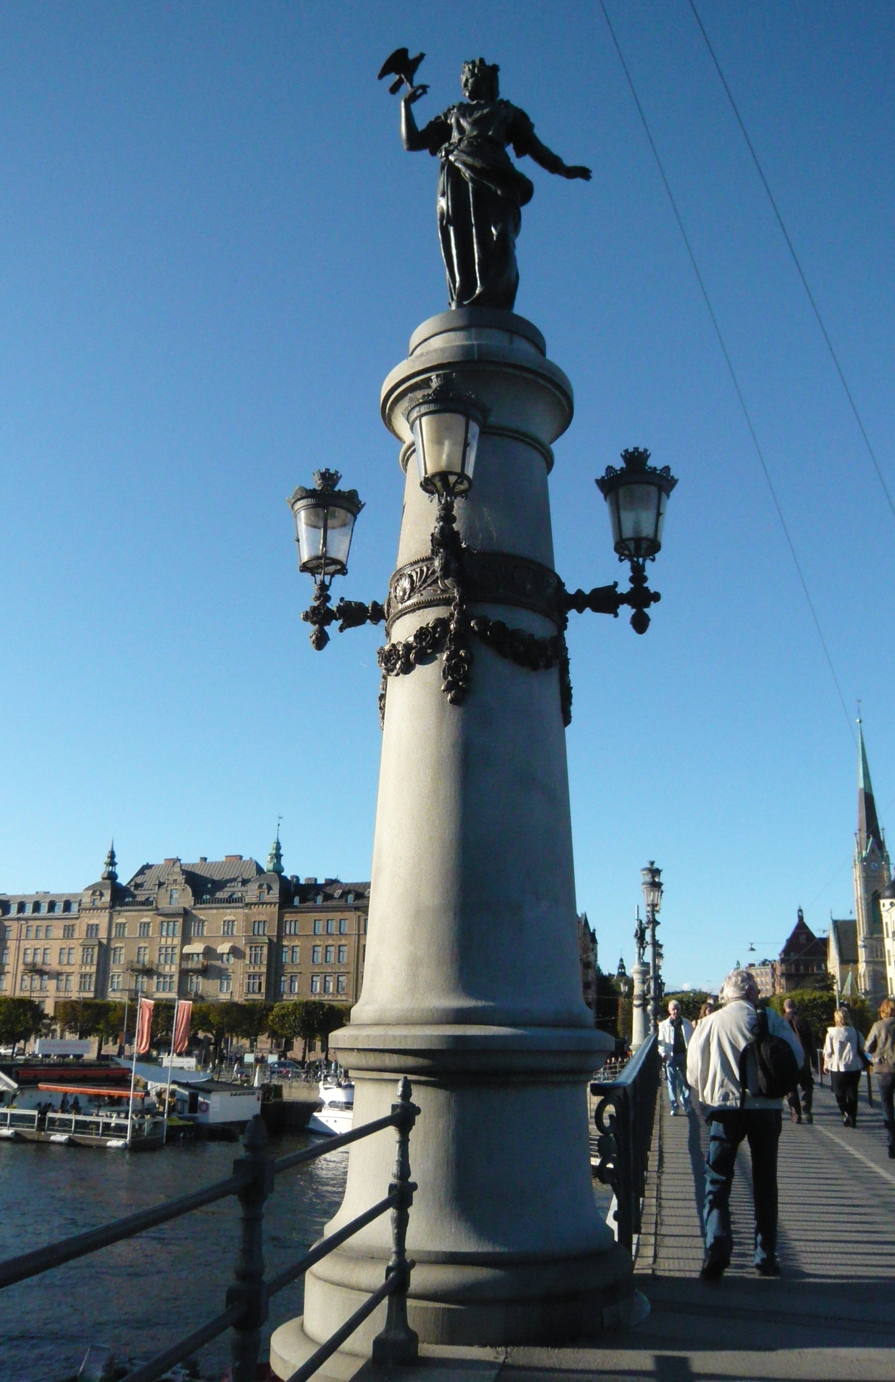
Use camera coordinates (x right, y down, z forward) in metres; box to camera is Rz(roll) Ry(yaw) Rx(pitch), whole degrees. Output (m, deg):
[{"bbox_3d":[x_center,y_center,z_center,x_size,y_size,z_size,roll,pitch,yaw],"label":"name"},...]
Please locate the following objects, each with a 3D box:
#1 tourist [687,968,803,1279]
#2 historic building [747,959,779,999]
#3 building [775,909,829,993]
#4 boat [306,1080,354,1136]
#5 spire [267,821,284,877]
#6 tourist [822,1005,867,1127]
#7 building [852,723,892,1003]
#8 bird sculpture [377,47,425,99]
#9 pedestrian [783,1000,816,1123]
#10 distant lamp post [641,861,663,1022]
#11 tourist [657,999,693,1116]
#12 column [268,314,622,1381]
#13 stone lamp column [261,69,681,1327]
[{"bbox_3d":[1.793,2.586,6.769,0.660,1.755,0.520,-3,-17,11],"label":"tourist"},{"bbox_3d":[131.672,125.022,466.244,17.000,24.000,15.000,-15,-23,43],"label":"historic building"},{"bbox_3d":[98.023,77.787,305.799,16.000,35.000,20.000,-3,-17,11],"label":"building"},{"bbox_3d":[-3.369,25.767,68.510,10.000,3.429,3.400,-6,-19,23],"label":"boat"},{"bbox_3d":[-25.856,23.606,169.477,2.600,8.900,2.600,-2,-17,10],"label":"spire"},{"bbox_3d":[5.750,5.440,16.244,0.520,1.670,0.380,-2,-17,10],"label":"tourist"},{"bbox_3d":[109.082,46.541,287.923,9.000,80.000,9.000,2,-17,-3],"label":"building"},{"bbox_3d":[-0.337,-4.543,8.171,0.330,0.310,0.290,-2,-17,10],"label":"bird sculpture"},{"bbox_3d":[5.167,5.415,16.389,0.520,1.760,0.420,-3,-17,11],"label":"pedestrian"},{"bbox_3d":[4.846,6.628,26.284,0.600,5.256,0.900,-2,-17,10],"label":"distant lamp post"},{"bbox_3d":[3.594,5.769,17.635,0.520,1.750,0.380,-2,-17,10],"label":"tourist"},{"bbox_3d":[0.168,0.515,6.899,2.000,6.015,2.000,1,-17,1],"label":"column"},{"bbox_3d":[0.172,-0.694,7.112,2.500,8.291,2.500,-2,-17,10],"label":"stone lamp column"}]

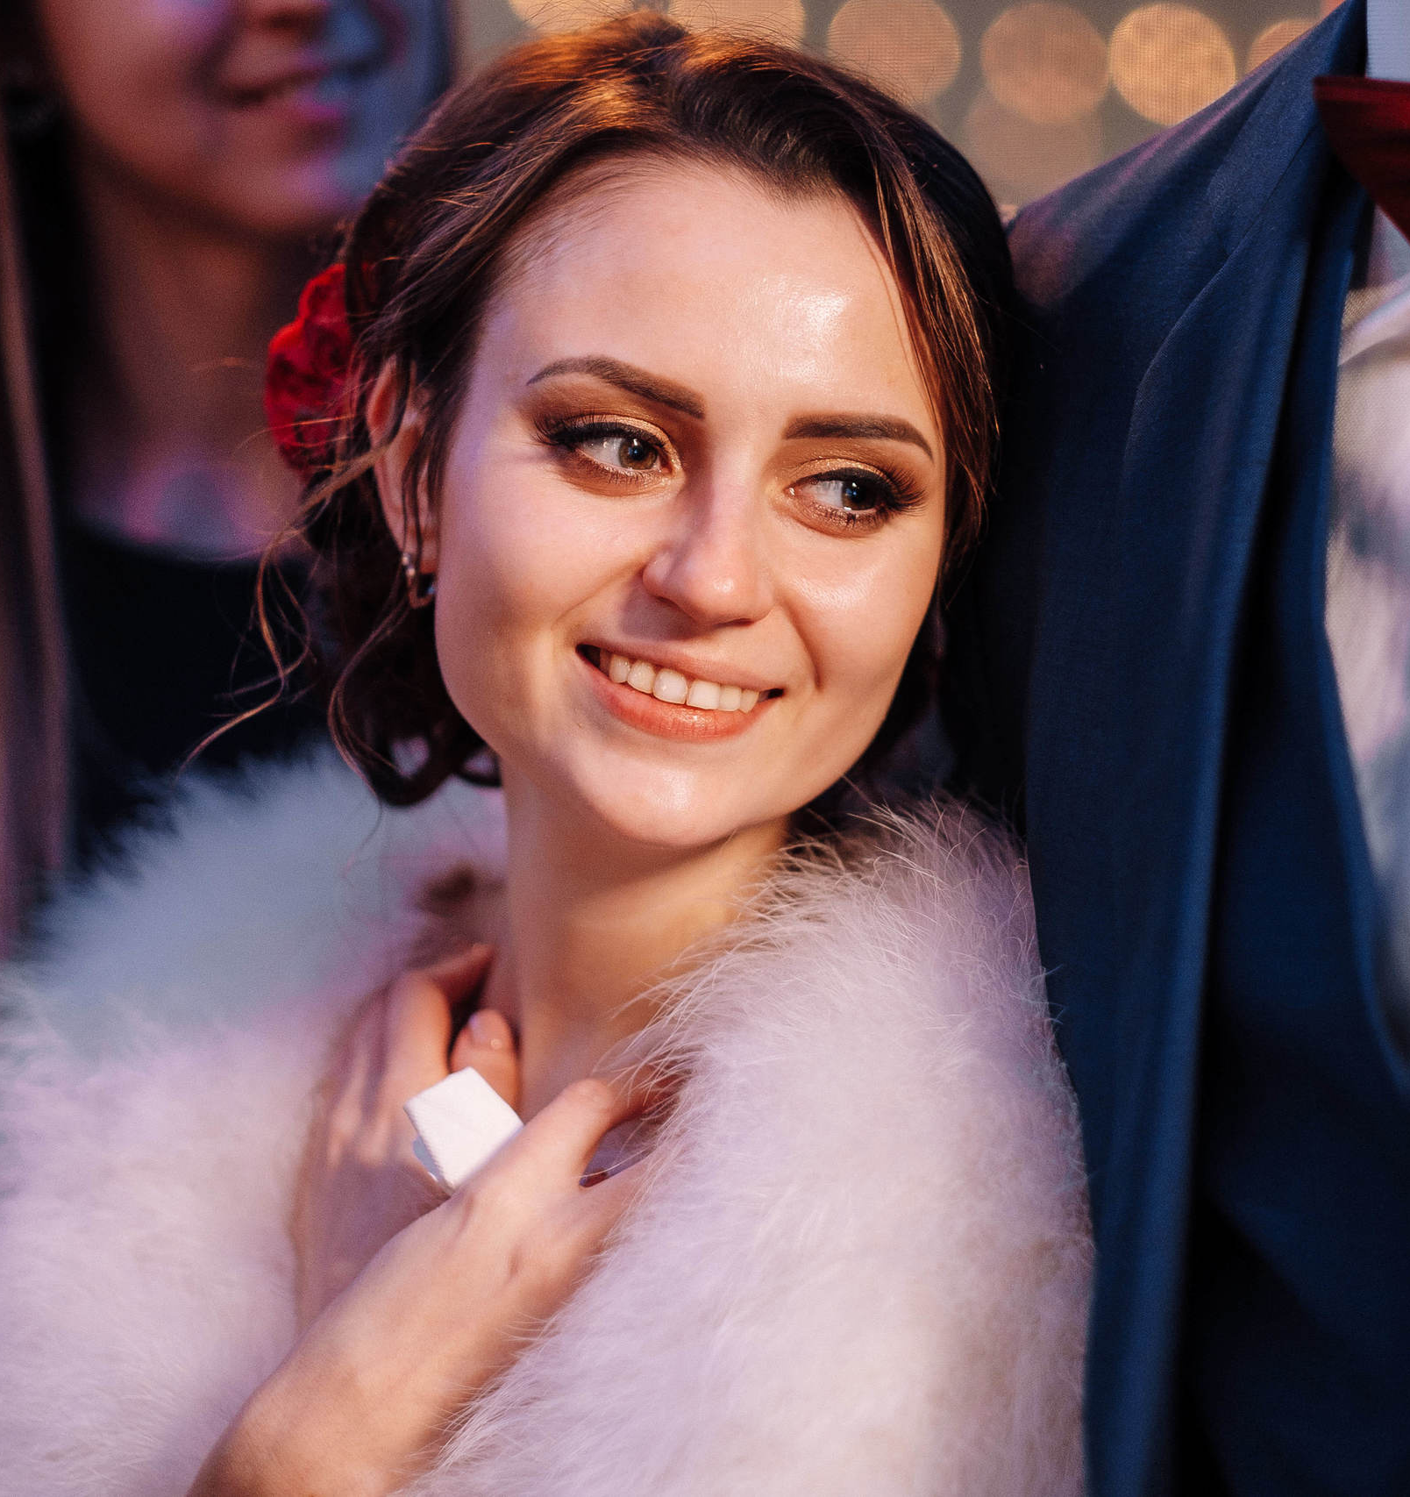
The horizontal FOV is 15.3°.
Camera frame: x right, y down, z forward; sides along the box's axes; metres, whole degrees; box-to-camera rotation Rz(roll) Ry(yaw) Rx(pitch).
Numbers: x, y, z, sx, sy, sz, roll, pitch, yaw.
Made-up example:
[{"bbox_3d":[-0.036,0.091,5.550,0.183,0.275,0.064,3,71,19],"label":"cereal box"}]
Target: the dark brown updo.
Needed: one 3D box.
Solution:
[{"bbox_3d":[-0.012,-0.088,1.494,0.190,0.235,0.215,11,-1,-14],"label":"dark brown updo"}]

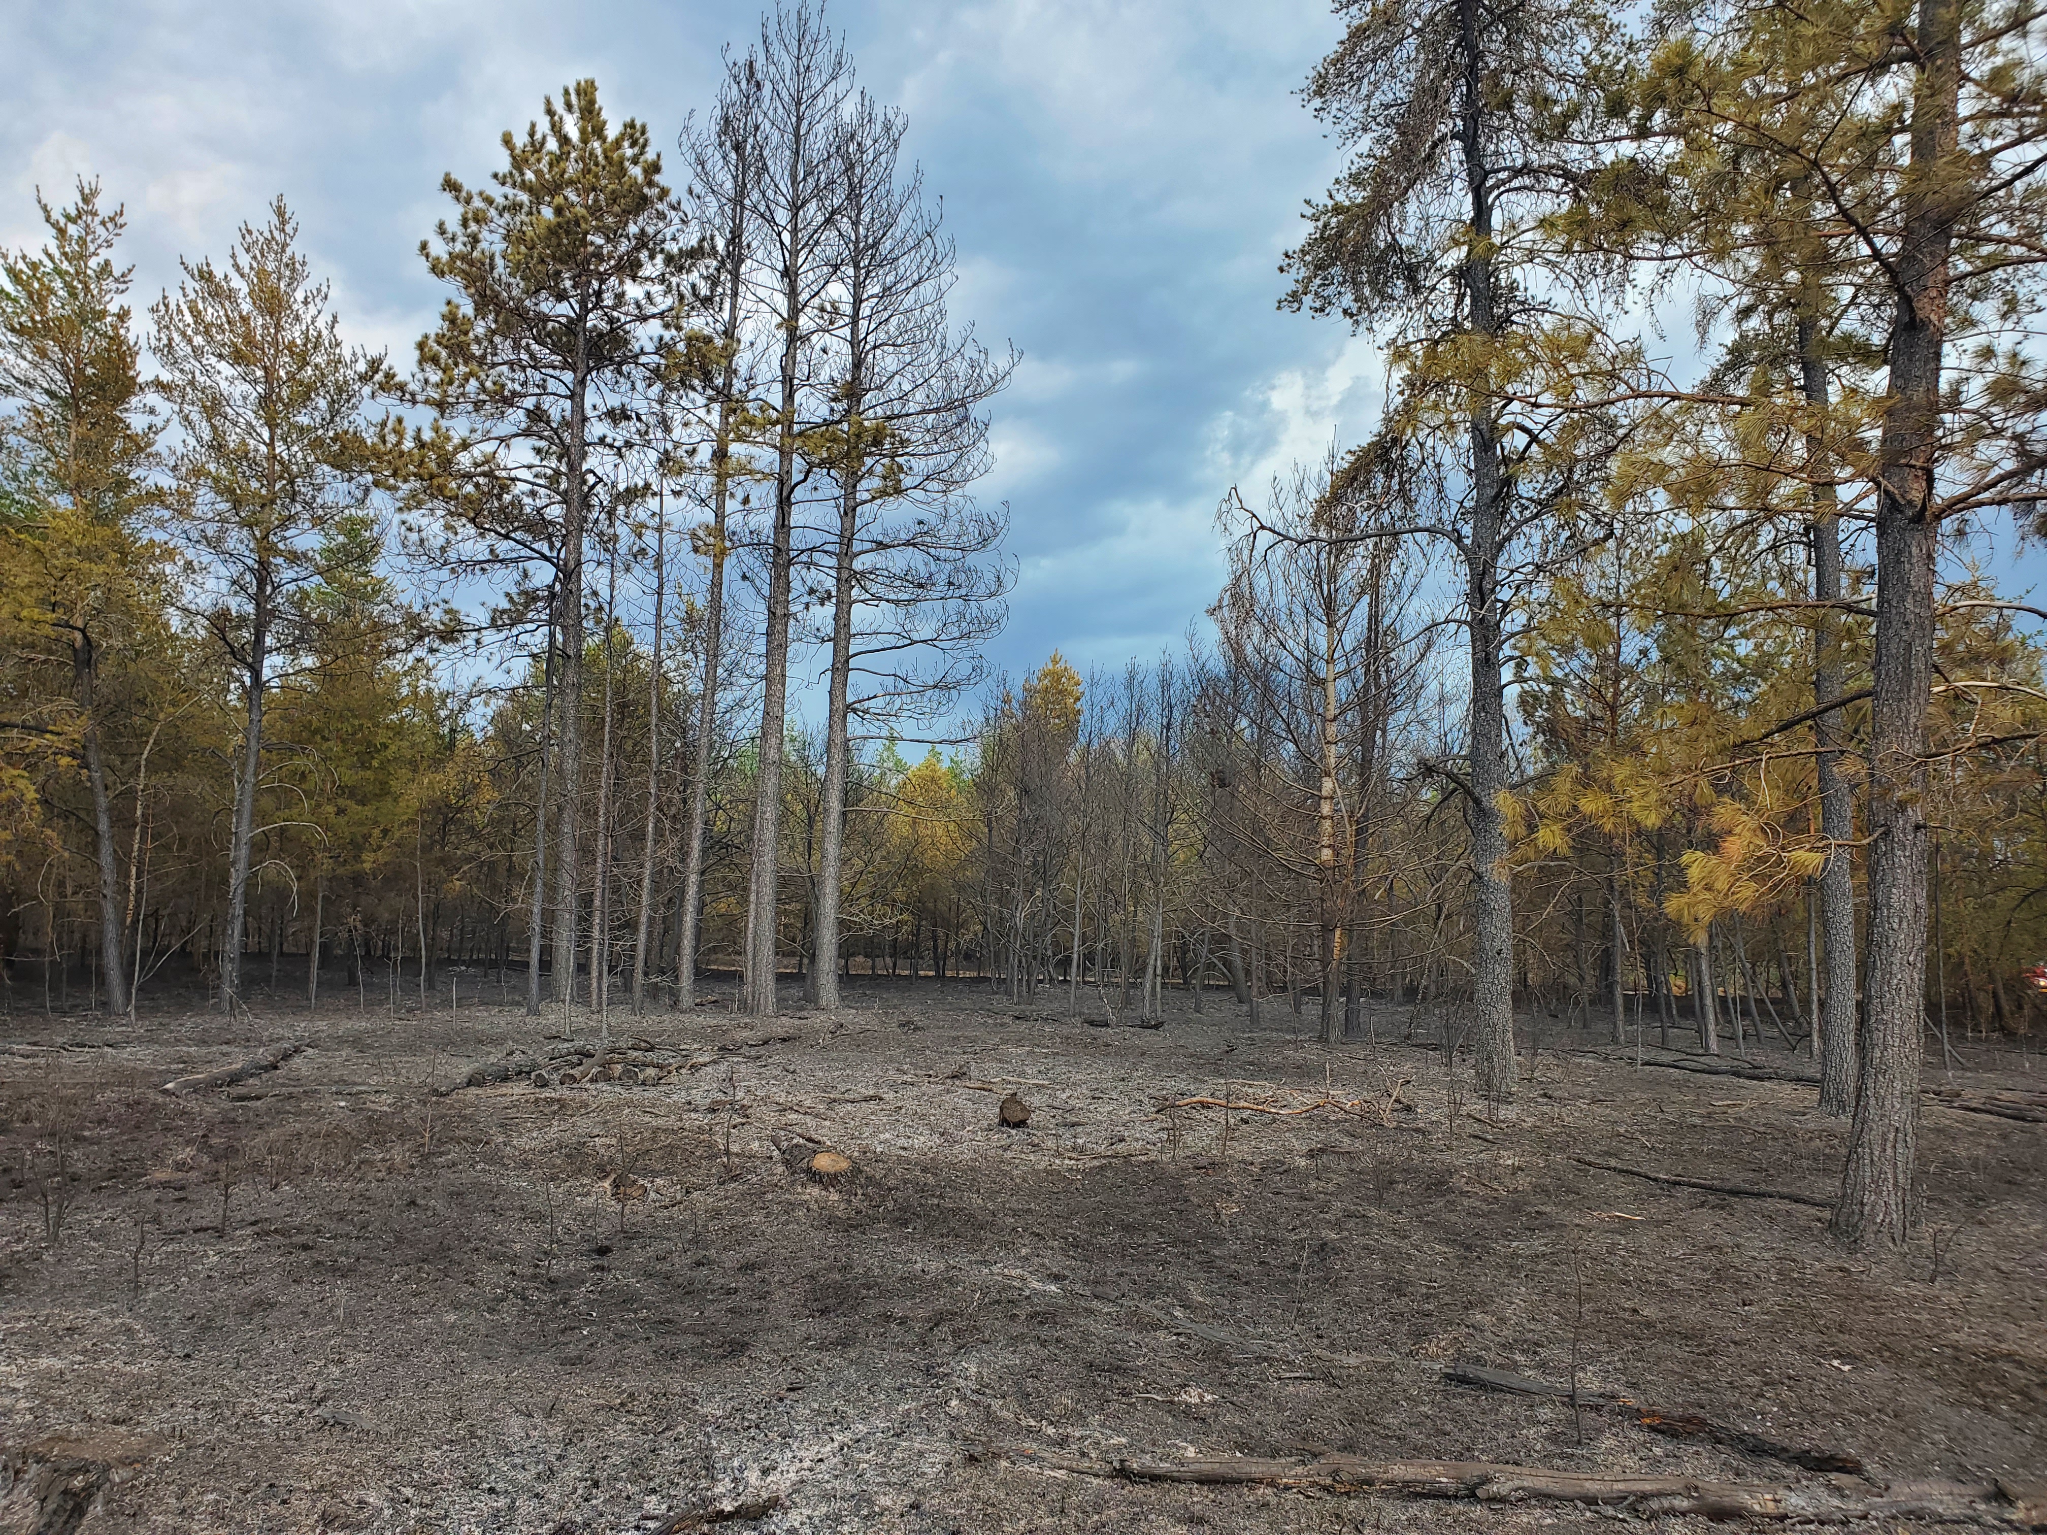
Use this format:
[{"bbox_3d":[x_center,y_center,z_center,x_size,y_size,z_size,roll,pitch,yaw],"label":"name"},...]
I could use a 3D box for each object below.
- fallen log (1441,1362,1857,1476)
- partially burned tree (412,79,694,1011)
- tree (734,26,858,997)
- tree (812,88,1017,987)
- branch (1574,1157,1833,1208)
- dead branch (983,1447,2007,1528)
[{"bbox_3d":[2.051,2.153,5.156,1.349,0.075,0.120,-4,-8,40],"label":"fallen log"},{"bbox_3d":[-8.356,-4.501,28.978,5.382,17.936,5.382,3,-7,-16],"label":"partially burned tree"},{"bbox_3d":[-4.037,-5.103,28.341,2.460,19.098,2.572,2,-6,-9],"label":"tree"},{"bbox_3d":[-2.420,-4.493,29.479,4.015,17.959,4.015,2,-6,-7],"label":"tree"},{"bbox_3d":[4.566,2.780,10.414,0.110,0.060,1.944,5,-7,-32],"label":"branch"},{"bbox_3d":[1.362,2.060,4.483,2.914,0.090,0.170,0,-6,7],"label":"dead branch"}]

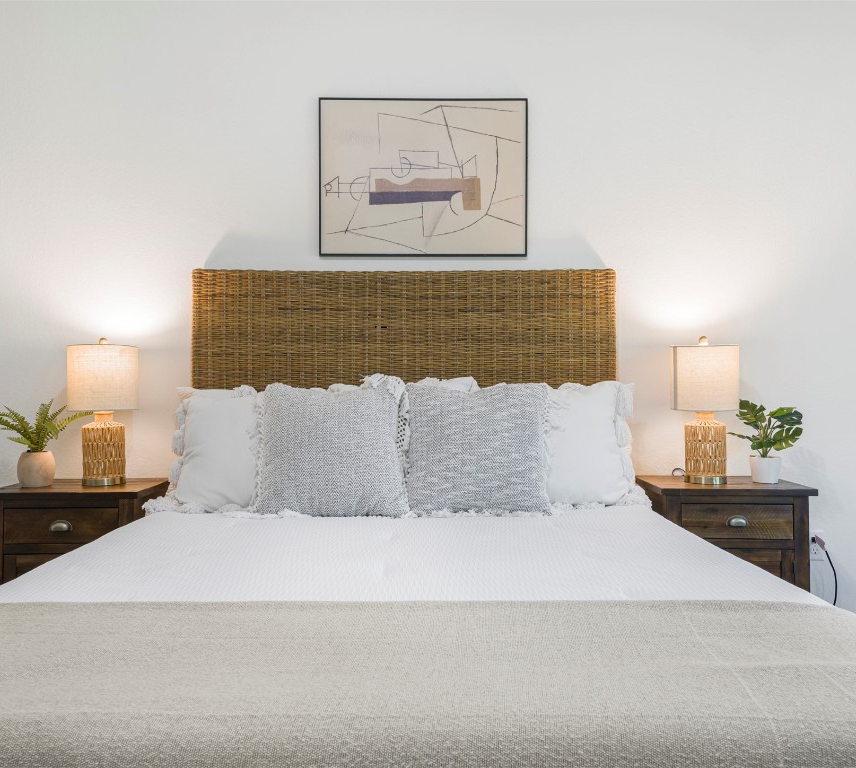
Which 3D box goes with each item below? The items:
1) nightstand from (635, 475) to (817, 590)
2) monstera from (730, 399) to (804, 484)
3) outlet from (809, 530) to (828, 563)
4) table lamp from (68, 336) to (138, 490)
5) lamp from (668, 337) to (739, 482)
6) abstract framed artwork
[{"bbox_3d":[1.050,0.699,2.790,0.525,0.680,0.425,0,-1,-1],"label":"nightstand"},{"bbox_3d":[1.232,0.208,2.787,0.273,0.307,0.230,0,-1,-1],"label":"monstera"},{"bbox_3d":[1.530,0.640,3.031,0.072,0.118,0.010,0,-1,-1],"label":"outlet"},{"bbox_3d":[-1.179,0.097,2.782,0.258,0.528,0.258,0,-1,-1],"label":"table lamp"},{"bbox_3d":[1.012,0.094,2.805,0.254,0.535,0.254,0,-1,-1],"label":"lamp"},{"bbox_3d":[-0.016,-0.808,3.010,0.812,0.616,0.027,0,0,-1],"label":"abstract framed artwork"}]

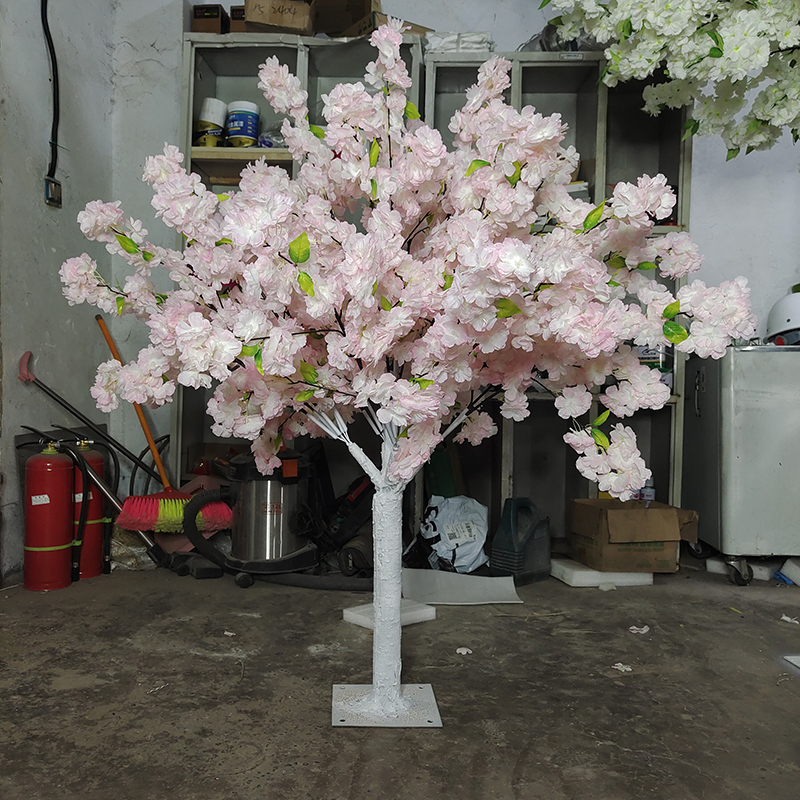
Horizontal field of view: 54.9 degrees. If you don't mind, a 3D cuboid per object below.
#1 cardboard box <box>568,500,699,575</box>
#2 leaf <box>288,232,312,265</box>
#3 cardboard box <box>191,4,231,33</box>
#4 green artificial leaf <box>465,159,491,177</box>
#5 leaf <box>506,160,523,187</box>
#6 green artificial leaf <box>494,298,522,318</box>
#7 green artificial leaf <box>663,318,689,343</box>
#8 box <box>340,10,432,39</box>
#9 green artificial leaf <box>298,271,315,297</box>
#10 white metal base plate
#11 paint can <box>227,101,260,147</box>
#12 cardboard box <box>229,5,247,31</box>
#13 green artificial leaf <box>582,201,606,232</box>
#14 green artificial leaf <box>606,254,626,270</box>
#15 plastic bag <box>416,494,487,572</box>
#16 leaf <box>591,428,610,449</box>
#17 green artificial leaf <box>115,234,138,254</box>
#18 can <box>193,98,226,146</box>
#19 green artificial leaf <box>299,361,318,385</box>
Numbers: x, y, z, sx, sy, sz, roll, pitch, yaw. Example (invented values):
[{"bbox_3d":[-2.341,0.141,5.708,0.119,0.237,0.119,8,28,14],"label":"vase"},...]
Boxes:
[{"bbox_3d":[0.874,0.505,2.918,0.335,0.225,0.235,0,3,-7],"label":"cardboard box"},{"bbox_3d":[-0.186,-0.286,1.450,0.041,0.062,0.015,7,17,-7],"label":"leaf"},{"bbox_3d":[-0.746,-1.460,3.068,0.110,0.128,0.200,1,1,0],"label":"cardboard box"},{"bbox_3d":[0.161,-0.482,1.600,0.053,0.037,0.035,1,1,0],"label":"green artificial leaf"},{"bbox_3d":[0.227,-0.449,1.530,0.036,0.060,0.015,13,0,8],"label":"leaf"},{"bbox_3d":[0.210,-0.178,1.500,0.058,0.042,0.020,9,0,2],"label":"green artificial leaf"},{"bbox_3d":[0.562,-0.140,1.570,0.066,0.044,0.015,39,3,-22],"label":"green artificial leaf"},{"bbox_3d":[-0.059,-1.411,3.066,0.300,0.066,0.280,0,1,-37],"label":"box"},{"bbox_3d":[-0.176,-0.220,1.460,0.032,0.058,0.020,-28,0,-17],"label":"green artificial leaf"},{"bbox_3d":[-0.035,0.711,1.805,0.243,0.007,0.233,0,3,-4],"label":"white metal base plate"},{"bbox_3d":[-0.616,-1.074,3.030,0.122,0.182,0.122,1,1,0],"label":"paint can"},{"bbox_3d":[-0.598,-1.458,3.068,0.110,0.128,0.200,1,1,0],"label":"cardboard box"},{"bbox_3d":[0.361,-0.343,1.430,0.032,0.070,0.015,37,12,14],"label":"green artificial leaf"},{"bbox_3d":[0.473,-0.301,1.680,0.060,0.034,0.015,-13,-11,31],"label":"green artificial leaf"},{"bbox_3d":[0.199,0.506,2.920,0.270,0.295,0.210,1,1,0],"label":"plastic bag"},{"bbox_3d":[0.423,0.083,1.630,0.036,0.064,0.015,-43,11,-3],"label":"leaf"},{"bbox_3d":[-0.605,-0.344,1.700,0.066,0.032,0.015,40,-18,0],"label":"green artificial leaf"},{"bbox_3d":[-0.751,-1.082,3.030,0.120,0.190,0.120,6,1,0],"label":"can"},{"bbox_3d":[-0.189,-0.057,1.600,0.040,0.064,0.015,-38,0,-14],"label":"green artificial leaf"}]

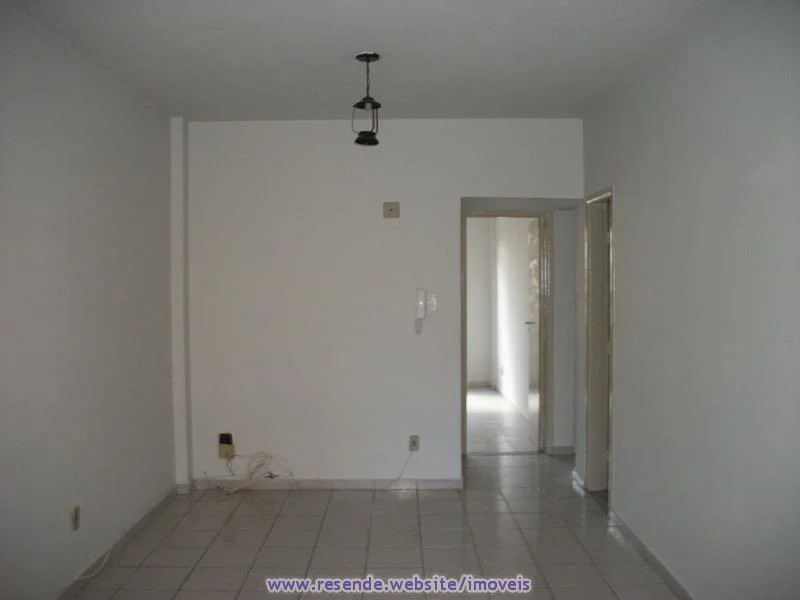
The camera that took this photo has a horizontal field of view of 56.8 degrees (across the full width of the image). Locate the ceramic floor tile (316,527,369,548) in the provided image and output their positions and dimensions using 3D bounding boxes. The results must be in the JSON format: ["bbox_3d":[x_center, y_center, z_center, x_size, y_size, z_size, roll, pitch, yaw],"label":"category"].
[{"bbox_3d":[-0.336,1.431,4.422,0.302,0.010,0.298,0,1,0],"label":"ceramic floor tile"}]

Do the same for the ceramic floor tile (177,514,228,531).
[{"bbox_3d":[-1.241,1.411,4.669,0.300,0.010,0.300,-1,1,0],"label":"ceramic floor tile"}]

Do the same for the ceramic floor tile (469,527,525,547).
[{"bbox_3d":[0.588,1.426,4.423,0.302,0.010,0.298,0,1,0],"label":"ceramic floor tile"}]

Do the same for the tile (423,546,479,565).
[{"bbox_3d":[0.281,1.444,4.167,0.307,0.010,0.285,0,2,0],"label":"tile"}]

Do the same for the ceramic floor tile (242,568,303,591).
[{"bbox_3d":[-0.639,1.441,3.813,0.305,0.008,0.298,0,2,0],"label":"ceramic floor tile"}]

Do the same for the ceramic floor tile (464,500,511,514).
[{"bbox_3d":[0.587,1.413,5.017,0.302,0.010,0.298,0,1,0],"label":"ceramic floor tile"}]

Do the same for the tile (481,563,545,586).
[{"bbox_3d":[0.580,1.414,3.767,0.300,0.010,0.300,-1,1,0],"label":"tile"}]

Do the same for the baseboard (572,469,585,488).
[{"bbox_3d":[1.339,1.346,5.514,0.015,0.078,0.352,0,2,0],"label":"baseboard"}]

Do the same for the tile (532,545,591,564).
[{"bbox_3d":[0.903,1.441,4.168,0.307,0.010,0.285,0,2,0],"label":"tile"}]

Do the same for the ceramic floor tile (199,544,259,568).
[{"bbox_3d":[-0.963,1.452,4.166,0.307,0.010,0.285,0,2,0],"label":"ceramic floor tile"}]

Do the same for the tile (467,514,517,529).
[{"bbox_3d":[0.585,1.407,4.688,0.305,0.008,0.298,0,2,0],"label":"tile"}]

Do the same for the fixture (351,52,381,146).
[{"bbox_3d":[-0.174,-1.041,3.840,0.150,0.475,0.150,-1,1,0],"label":"fixture"}]

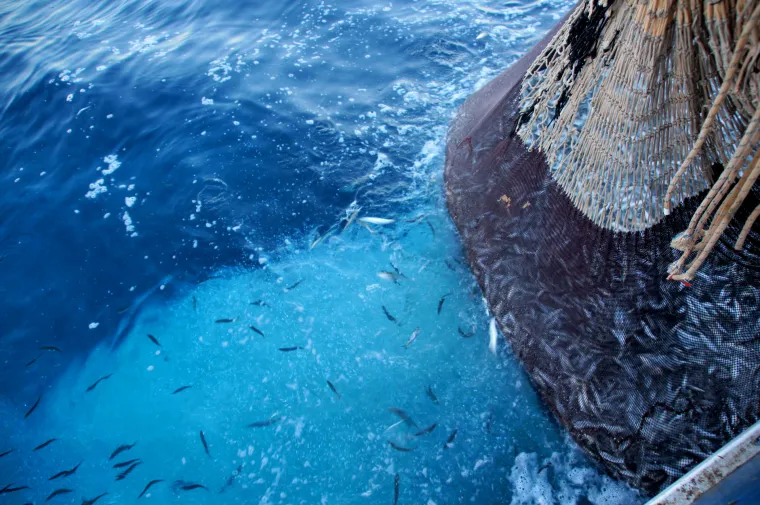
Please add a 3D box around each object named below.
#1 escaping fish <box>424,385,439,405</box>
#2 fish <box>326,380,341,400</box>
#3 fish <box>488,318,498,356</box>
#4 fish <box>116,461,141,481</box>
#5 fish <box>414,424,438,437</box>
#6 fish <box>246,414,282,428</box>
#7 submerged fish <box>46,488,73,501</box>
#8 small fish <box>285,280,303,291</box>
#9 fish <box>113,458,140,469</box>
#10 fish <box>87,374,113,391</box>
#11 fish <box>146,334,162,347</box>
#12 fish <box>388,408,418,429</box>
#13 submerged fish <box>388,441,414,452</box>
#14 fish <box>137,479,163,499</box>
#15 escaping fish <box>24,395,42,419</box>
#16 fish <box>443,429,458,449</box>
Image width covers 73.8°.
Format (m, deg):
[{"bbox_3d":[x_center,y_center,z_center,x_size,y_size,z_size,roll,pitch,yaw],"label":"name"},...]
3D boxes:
[{"bbox_3d":[0.436,1.183,4.215,0.036,0.046,0.221,-16,44,-17],"label":"escaping fish"},{"bbox_3d":[-0.247,0.747,2.738,0.021,0.031,0.162,-24,47,-25],"label":"fish"},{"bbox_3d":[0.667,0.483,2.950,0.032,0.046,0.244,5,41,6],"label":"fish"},{"bbox_3d":[-1.848,1.612,3.740,0.218,0.046,0.036,-31,51,-30],"label":"fish"},{"bbox_3d":[0.233,0.908,2.583,0.165,0.031,0.021,-18,44,-19],"label":"fish"},{"bbox_3d":[-0.607,0.892,2.663,0.190,0.036,0.025,-13,43,-15],"label":"fish"},{"bbox_3d":[-2.280,1.731,3.607,0.202,0.042,0.033,-16,44,-17],"label":"submerged fish"},{"bbox_3d":[-0.566,0.212,3.354,0.172,0.033,0.022,-32,50,-31],"label":"small fish"},{"bbox_3d":[-1.891,1.574,3.781,0.215,0.045,0.035,-13,44,-14],"label":"fish"},{"bbox_3d":[-1.549,0.722,2.797,0.021,0.031,0.162,29,49,29],"label":"fish"},{"bbox_3d":[-2.064,0.805,4.635,0.231,0.049,0.038,26,48,26],"label":"fish"},{"bbox_3d":[0.127,0.872,2.655,0.199,0.038,0.026,26,47,27],"label":"fish"},{"bbox_3d":[0.165,1.476,3.890,0.226,0.048,0.037,11,43,12],"label":"submerged fish"},{"bbox_3d":[-1.638,1.703,3.638,0.214,0.045,0.035,-29,50,-29],"label":"fish"},{"bbox_3d":[-2.833,1.256,4.135,0.037,0.047,0.225,5,42,5],"label":"escaping fish"},{"bbox_3d":[0.548,1.442,3.928,0.036,0.046,0.219,27,49,27],"label":"fish"}]

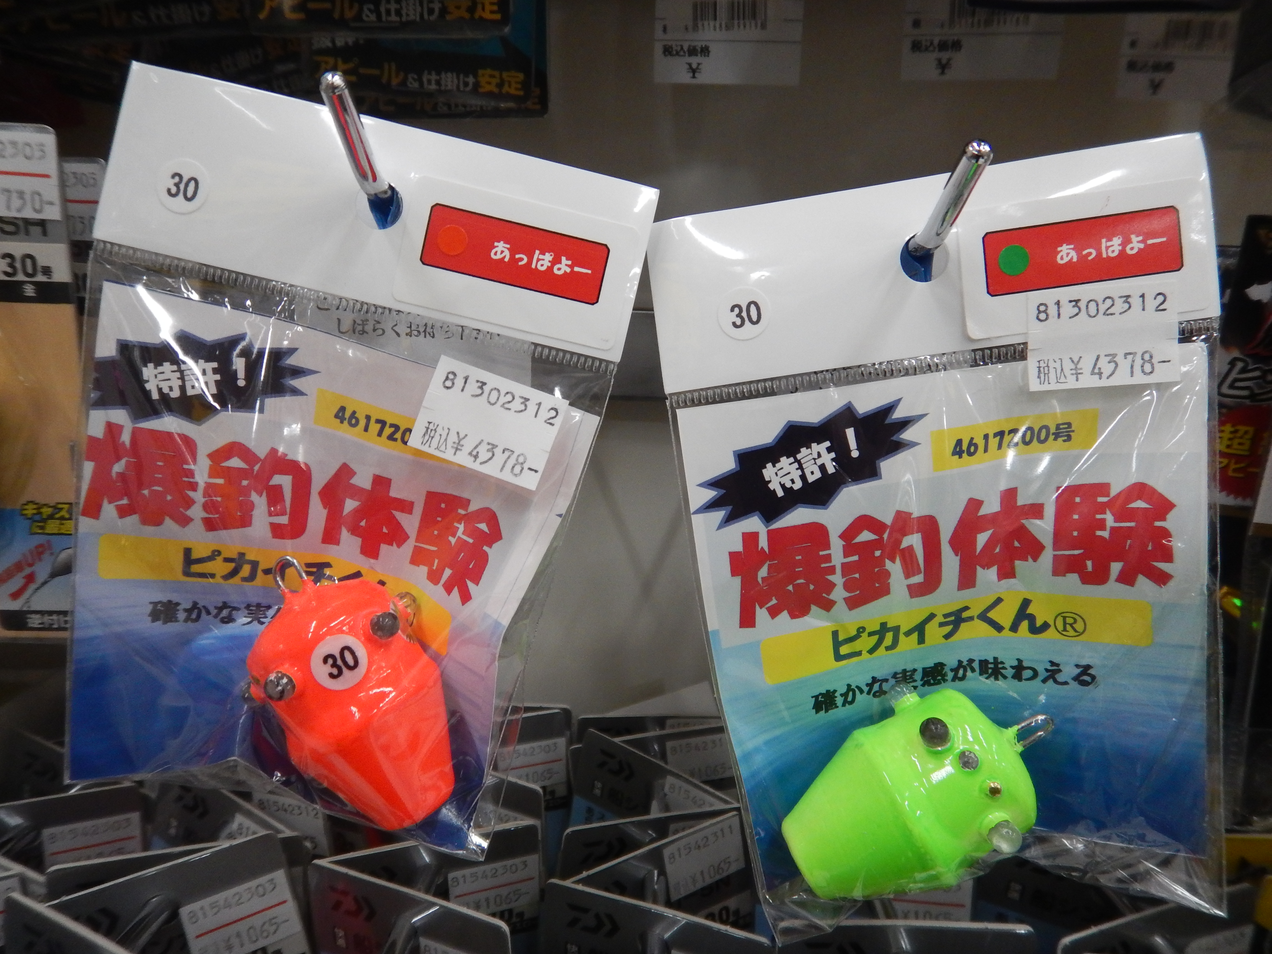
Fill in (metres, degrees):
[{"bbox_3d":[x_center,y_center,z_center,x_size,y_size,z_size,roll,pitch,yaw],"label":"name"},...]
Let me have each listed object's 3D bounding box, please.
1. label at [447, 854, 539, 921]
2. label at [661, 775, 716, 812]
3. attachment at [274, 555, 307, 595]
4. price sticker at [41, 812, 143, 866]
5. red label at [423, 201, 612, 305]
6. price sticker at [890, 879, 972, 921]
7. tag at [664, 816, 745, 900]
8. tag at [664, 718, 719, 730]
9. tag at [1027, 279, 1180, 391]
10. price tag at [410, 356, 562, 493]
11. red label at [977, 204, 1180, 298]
[{"bbox_3d":[-0.036,0.105,0.225,0.023,0.016,0.001,-5,19,-20],"label":"label"},{"bbox_3d":[0.017,0.095,0.247,0.023,0.016,0.001,15,18,32],"label":"label"},{"bbox_3d":[-0.058,0.016,0.148,0.005,0.006,0.002,-26,6,3],"label":"attachment"},{"bbox_3d":[-0.148,0.101,0.241,0.023,0.016,0.001,-3,13,-25],"label":"price sticker"},{"bbox_3d":[-0.020,-0.037,0.146,0.031,0.010,0.001,14,7,4],"label":"red label"},{"bbox_3d":[0.081,0.118,0.245,0.023,0.016,0.001,2,12,7],"label":"price sticker"},{"bbox_3d":[0.018,0.100,0.229,0.023,0.016,0.001,-14,15,-25],"label":"tag"},{"bbox_3d":[0.022,0.092,0.308,0.023,0.016,0.001,-2,12,-5],"label":"tag"},{"bbox_3d":[0.076,-0.023,0.143,0.023,0.016,0.001,-4,6,6],"label":"tag"},{"bbox_3d":[-0.025,-0.009,0.147,0.023,0.016,0.001,21,0,0],"label":"price tag"},{"bbox_3d":[0.072,-0.036,0.143,0.032,0.010,0.001,-8,6,3],"label":"red label"}]

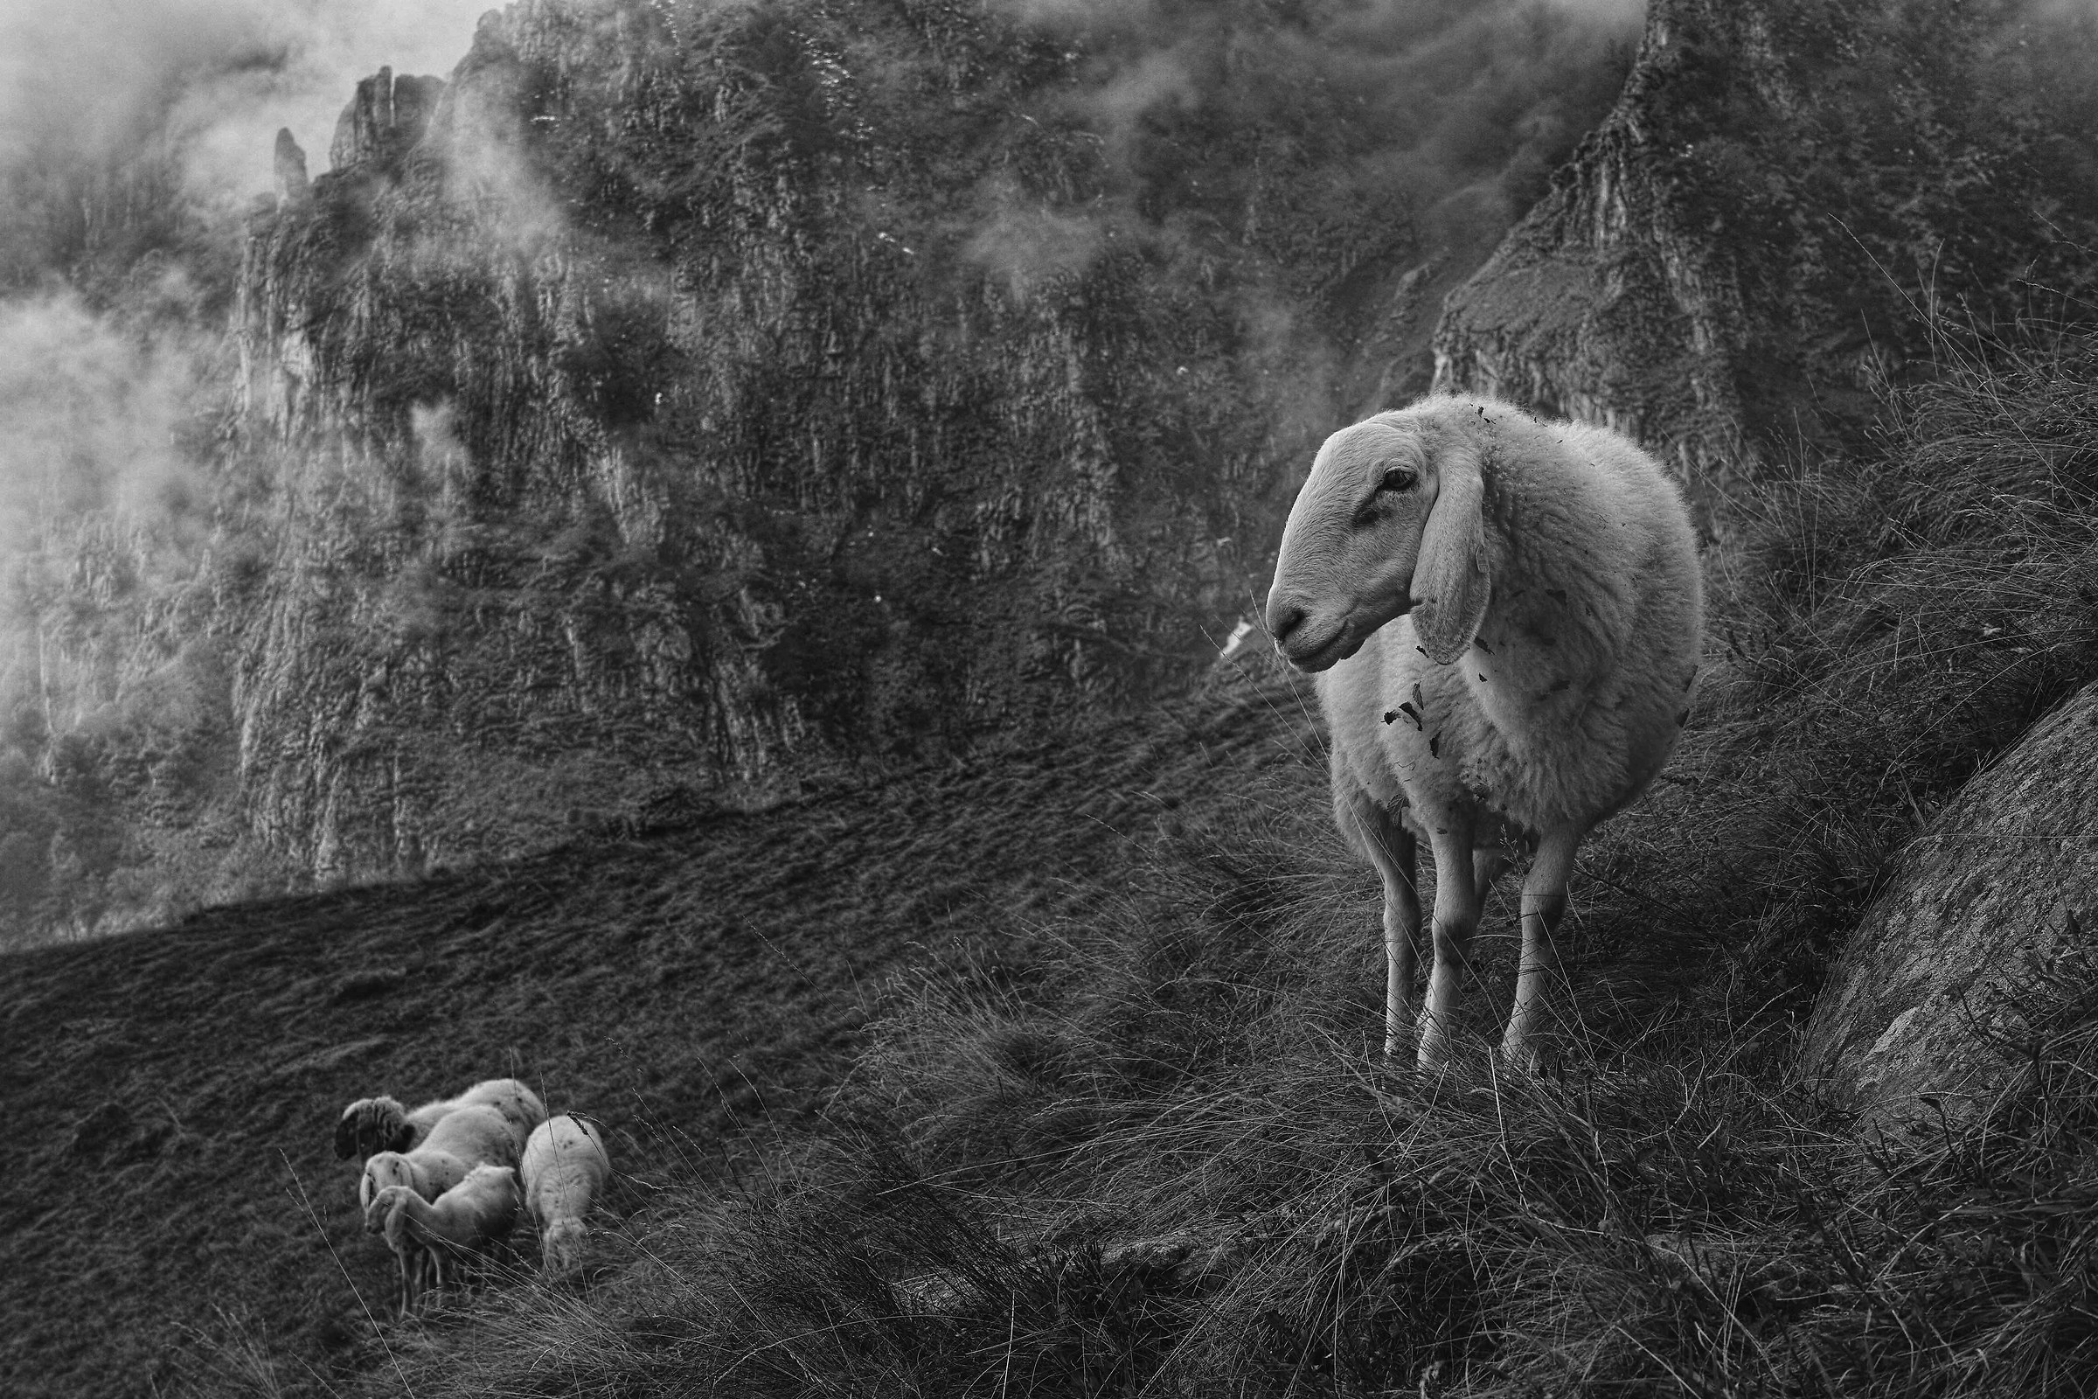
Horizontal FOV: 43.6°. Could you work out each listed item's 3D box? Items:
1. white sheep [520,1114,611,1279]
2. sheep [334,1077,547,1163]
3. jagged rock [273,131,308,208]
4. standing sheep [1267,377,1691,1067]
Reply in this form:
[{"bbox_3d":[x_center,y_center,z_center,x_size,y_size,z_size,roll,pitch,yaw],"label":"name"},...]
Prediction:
[{"bbox_3d":[-2.246,2.357,12.200,0.410,0.720,1.120,-1,3,-10],"label":"white sheep"},{"bbox_3d":[-2.956,2.329,12.800,0.410,0.770,1.120,2,4,30],"label":"sheep"},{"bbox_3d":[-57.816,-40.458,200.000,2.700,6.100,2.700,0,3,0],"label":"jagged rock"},{"bbox_3d":[0.600,0.038,3.550,0.520,0.840,1.100,1,4,12],"label":"standing sheep"}]

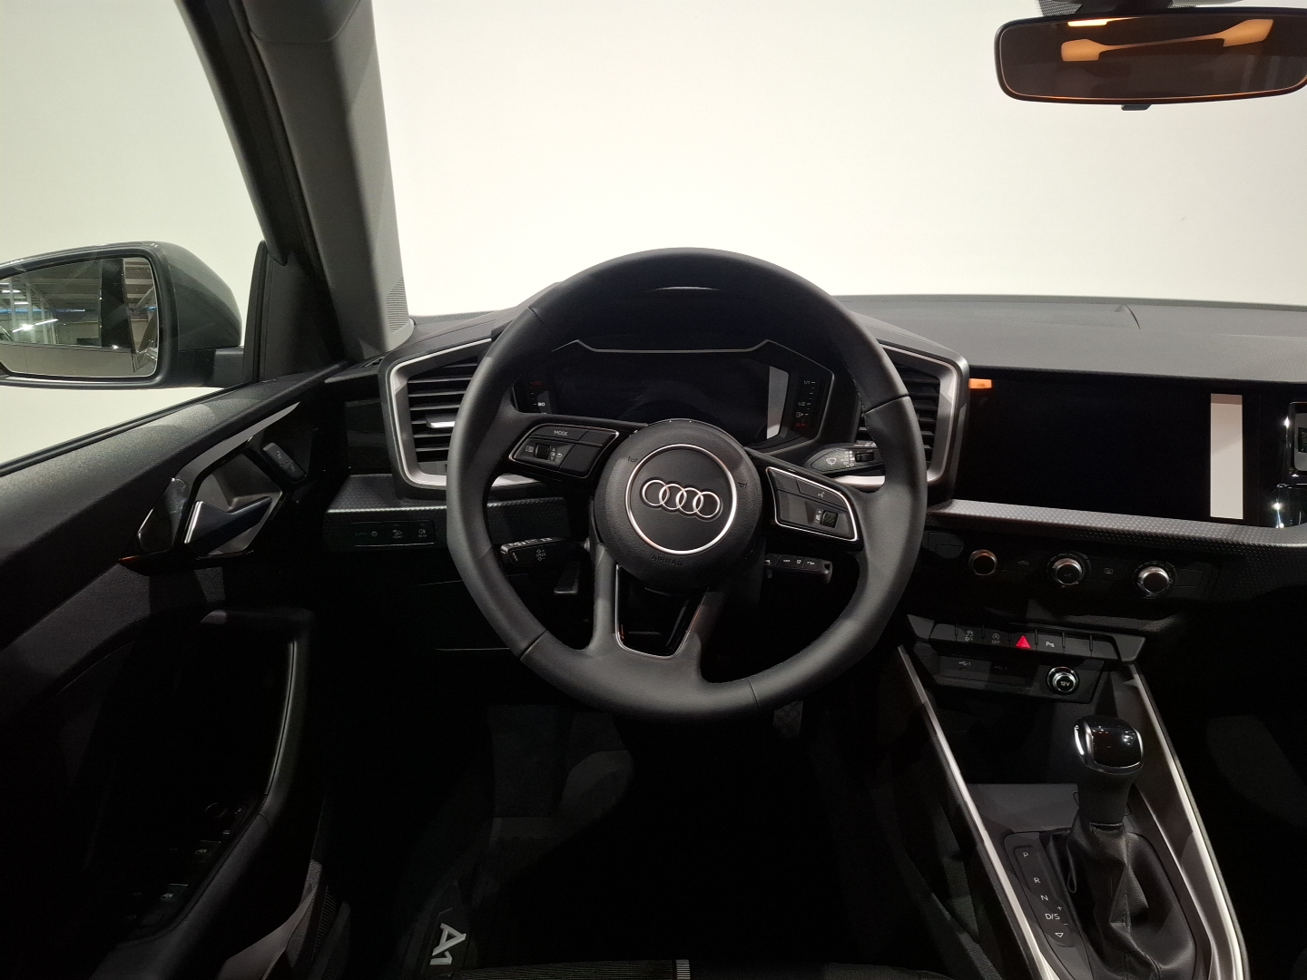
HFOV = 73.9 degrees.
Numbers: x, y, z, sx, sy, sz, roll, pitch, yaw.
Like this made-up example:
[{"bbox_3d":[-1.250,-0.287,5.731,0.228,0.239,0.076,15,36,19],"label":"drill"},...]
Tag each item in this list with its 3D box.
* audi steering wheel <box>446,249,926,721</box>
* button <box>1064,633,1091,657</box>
[{"bbox_3d":[0.025,-0.008,0.694,0.370,0.370,0.090,12,-9,2],"label":"audi steering wheel"},{"bbox_3d":[0.396,0.146,0.813,0.024,0.018,0.009,5,-18,15],"label":"button"}]

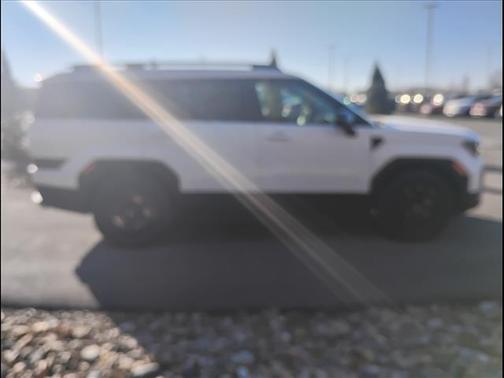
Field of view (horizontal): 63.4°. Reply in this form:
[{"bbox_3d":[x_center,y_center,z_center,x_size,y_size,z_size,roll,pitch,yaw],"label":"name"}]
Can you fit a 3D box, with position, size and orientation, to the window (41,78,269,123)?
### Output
[{"bbox_3d":[-0.949,-0.834,3.851,2.105,0.406,0.160,-1,12,-4],"label":"window"}]

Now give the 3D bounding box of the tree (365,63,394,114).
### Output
[{"bbox_3d":[8.444,-6.623,27.000,2.000,3.600,2.000,0,12,0],"label":"tree"}]

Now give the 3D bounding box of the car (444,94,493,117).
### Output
[{"bbox_3d":[15.665,-6.006,29.500,1.880,1.600,4.600,10,16,39],"label":"car"}]

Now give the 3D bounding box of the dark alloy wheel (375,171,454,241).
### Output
[{"bbox_3d":[1.669,0.159,4.199,0.750,0.750,0.250,-1,12,-4],"label":"dark alloy wheel"}]

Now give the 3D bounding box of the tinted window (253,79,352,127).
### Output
[{"bbox_3d":[0.502,-0.824,3.942,0.957,0.435,0.140,-1,12,-4],"label":"tinted window"}]

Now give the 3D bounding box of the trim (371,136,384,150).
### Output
[{"bbox_3d":[1.222,-0.443,3.969,0.139,0.136,0.050,-1,12,-4],"label":"trim"}]

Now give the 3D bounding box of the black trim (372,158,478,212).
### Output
[{"bbox_3d":[1.760,-0.031,4.124,1.106,0.558,0.200,-1,12,-4],"label":"black trim"}]

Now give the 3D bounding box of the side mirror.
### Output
[{"bbox_3d":[0.867,-0.598,3.779,0.180,0.210,0.240,-1,12,-4],"label":"side mirror"}]

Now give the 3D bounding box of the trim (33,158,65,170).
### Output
[{"bbox_3d":[-1.903,-0.230,3.833,0.310,0.114,0.120,-1,12,-4],"label":"trim"}]

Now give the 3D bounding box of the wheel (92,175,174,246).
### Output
[{"bbox_3d":[-1.139,0.187,4.015,0.750,0.750,0.250,-1,12,-4],"label":"wheel"}]

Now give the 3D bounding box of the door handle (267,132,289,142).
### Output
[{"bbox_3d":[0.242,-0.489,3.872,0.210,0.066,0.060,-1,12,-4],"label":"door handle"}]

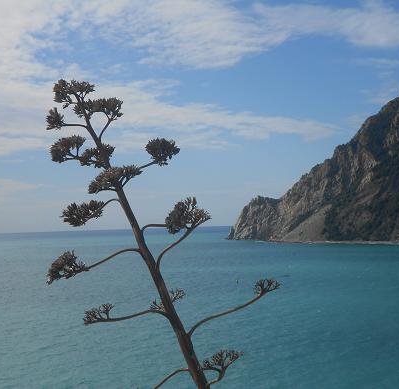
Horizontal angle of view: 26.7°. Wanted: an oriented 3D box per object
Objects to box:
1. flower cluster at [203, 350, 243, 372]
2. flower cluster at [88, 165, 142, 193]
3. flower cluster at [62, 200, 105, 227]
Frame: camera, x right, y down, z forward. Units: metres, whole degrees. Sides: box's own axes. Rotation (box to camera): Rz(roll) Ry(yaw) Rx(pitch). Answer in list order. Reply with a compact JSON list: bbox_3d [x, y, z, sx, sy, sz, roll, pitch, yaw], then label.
[{"bbox_3d":[0.163,1.184,5.950,0.278,0.151,0.222,-2,-2,0],"label":"flower cluster"},{"bbox_3d":[-0.585,-0.112,5.850,0.369,0.189,0.295,-2,-2,0],"label":"flower cluster"},{"bbox_3d":[-0.822,0.135,5.950,0.292,0.179,0.248,-2,-2,0],"label":"flower cluster"}]

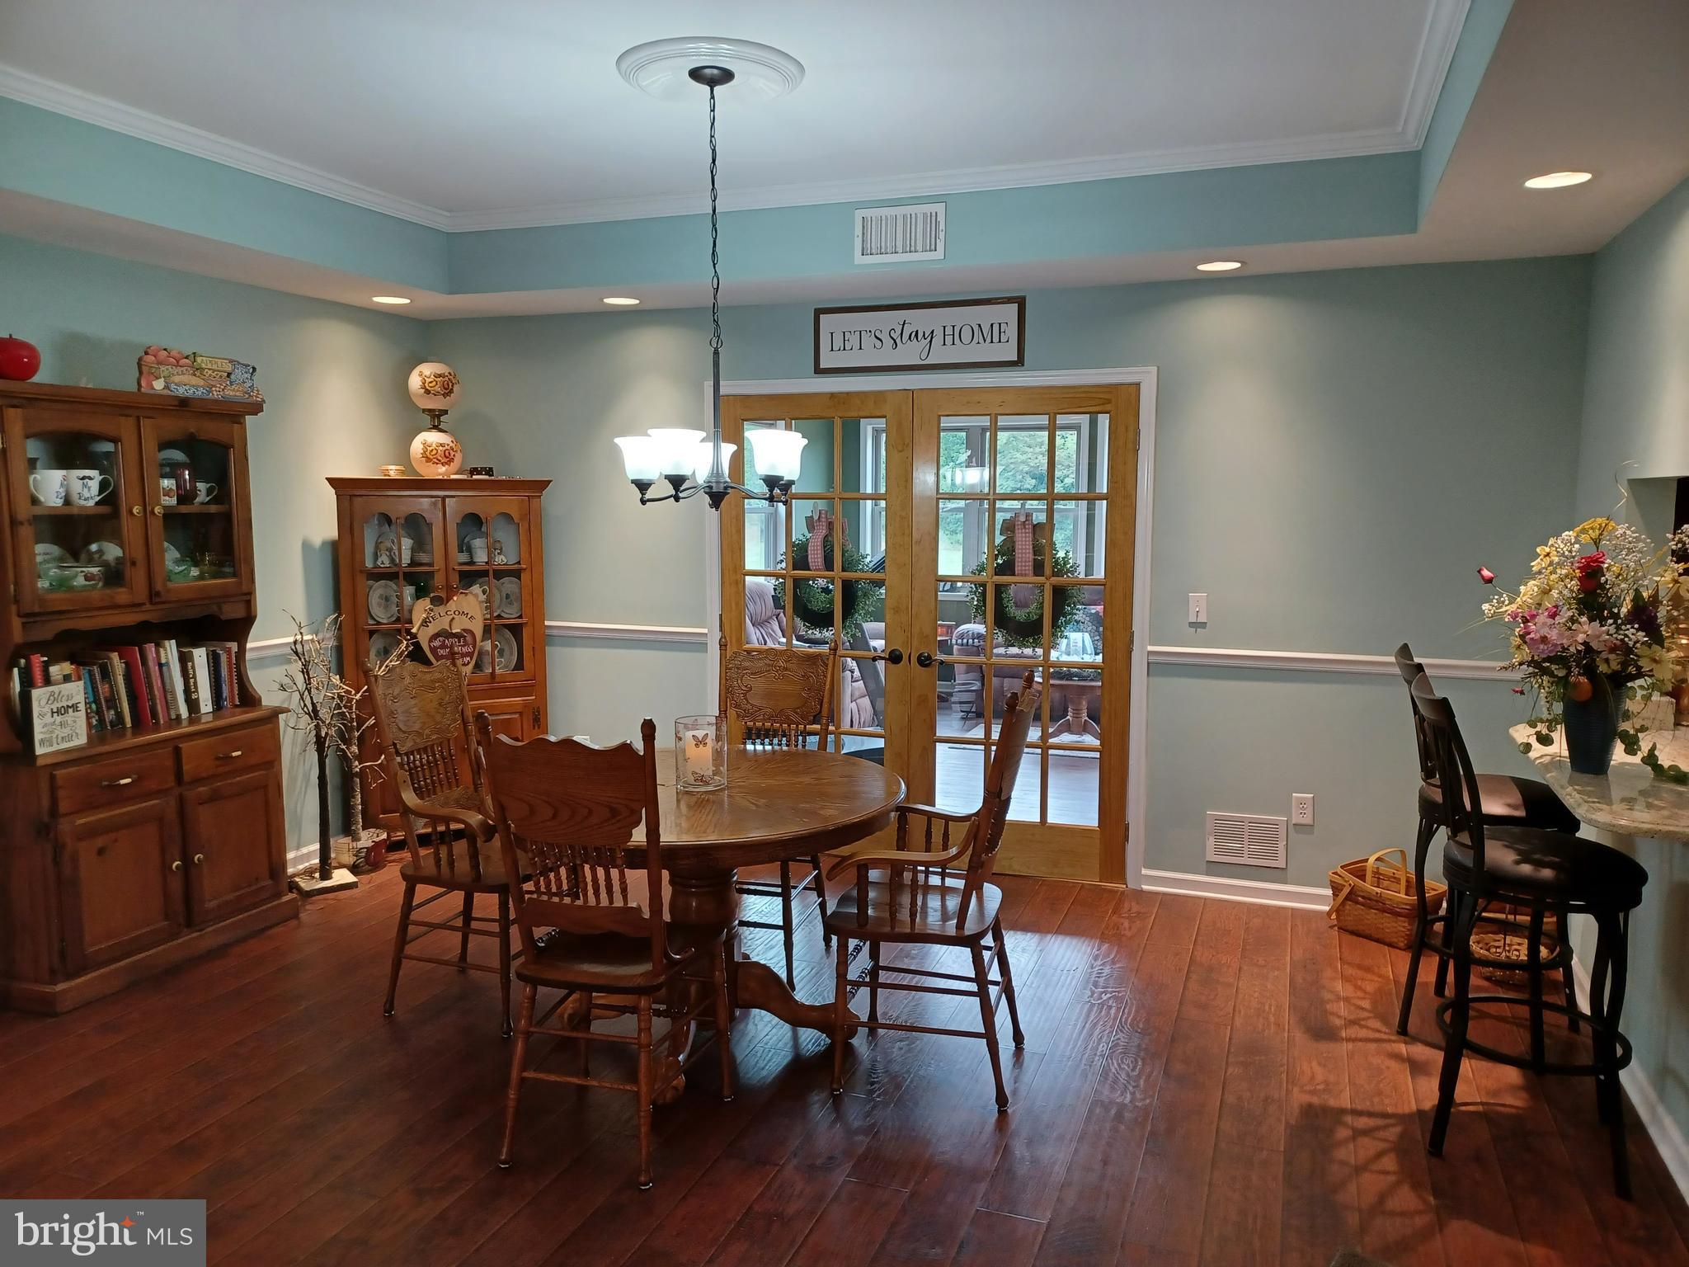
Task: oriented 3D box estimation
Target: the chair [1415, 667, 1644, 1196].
[{"bbox_3d":[1.686,0.699,3.036,0.540,1.150,0.470,3,7,22],"label":"chair"}]

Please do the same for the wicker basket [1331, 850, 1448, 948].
[{"bbox_3d":[2.014,0.955,4.514,0.260,0.315,0.355,-3,7,-24],"label":"wicker basket"}]

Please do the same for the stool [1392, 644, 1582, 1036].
[{"bbox_3d":[1.921,0.633,3.633,0.550,1.150,0.480,3,7,25],"label":"stool"}]

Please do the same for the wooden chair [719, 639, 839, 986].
[{"bbox_3d":[-0.306,0.587,4.143,0.480,1.110,0.550,2,7,16],"label":"wooden chair"}]

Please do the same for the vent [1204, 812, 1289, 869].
[{"bbox_3d":[1.600,0.827,4.854,0.306,0.204,0.020,3,7,20],"label":"vent"}]

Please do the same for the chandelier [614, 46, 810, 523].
[{"bbox_3d":[-0.369,-0.957,3.437,0.570,1.215,0.570,0,6,0],"label":"chandelier"}]

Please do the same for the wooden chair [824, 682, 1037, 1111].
[{"bbox_3d":[0.254,0.668,3.388,0.560,1.120,0.560,2,7,14],"label":"wooden chair"}]

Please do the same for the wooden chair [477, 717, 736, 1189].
[{"bbox_3d":[-0.576,0.704,3.043,0.480,1.120,0.550,2,7,16],"label":"wooden chair"}]

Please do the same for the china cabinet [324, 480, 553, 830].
[{"bbox_3d":[-1.896,0.113,5.798,0.970,1.670,0.520,-3,7,-24],"label":"china cabinet"}]

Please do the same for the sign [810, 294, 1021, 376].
[{"bbox_3d":[0.296,-1.242,5.111,0.930,0.278,0.030,3,7,20],"label":"sign"}]

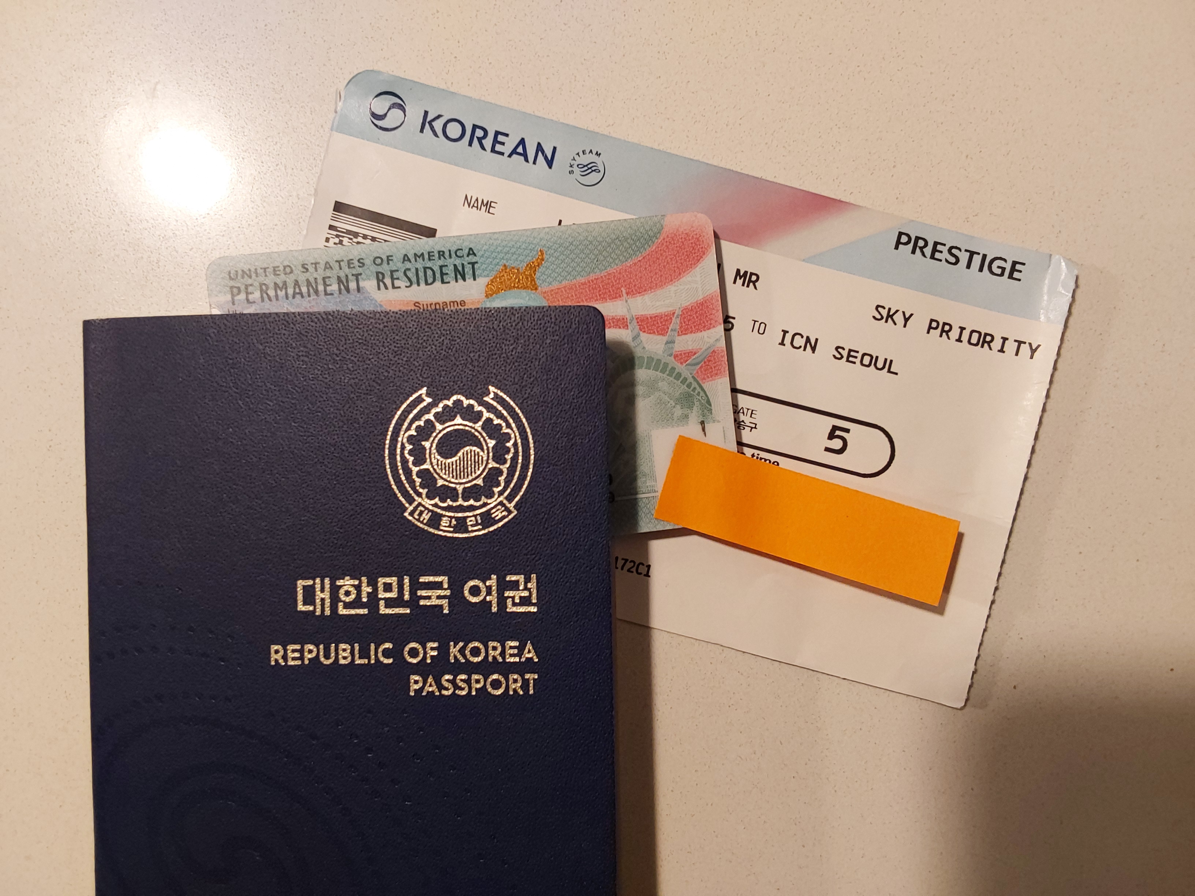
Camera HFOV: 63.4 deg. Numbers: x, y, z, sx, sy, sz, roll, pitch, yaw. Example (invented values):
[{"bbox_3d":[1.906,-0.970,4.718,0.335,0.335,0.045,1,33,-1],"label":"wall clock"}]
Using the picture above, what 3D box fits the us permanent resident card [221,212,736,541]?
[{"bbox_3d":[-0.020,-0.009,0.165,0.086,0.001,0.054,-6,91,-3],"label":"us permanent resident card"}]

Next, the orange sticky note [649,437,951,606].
[{"bbox_3d":[0.036,0.013,0.168,0.051,0.001,0.015,17,88,-1],"label":"orange sticky note"}]

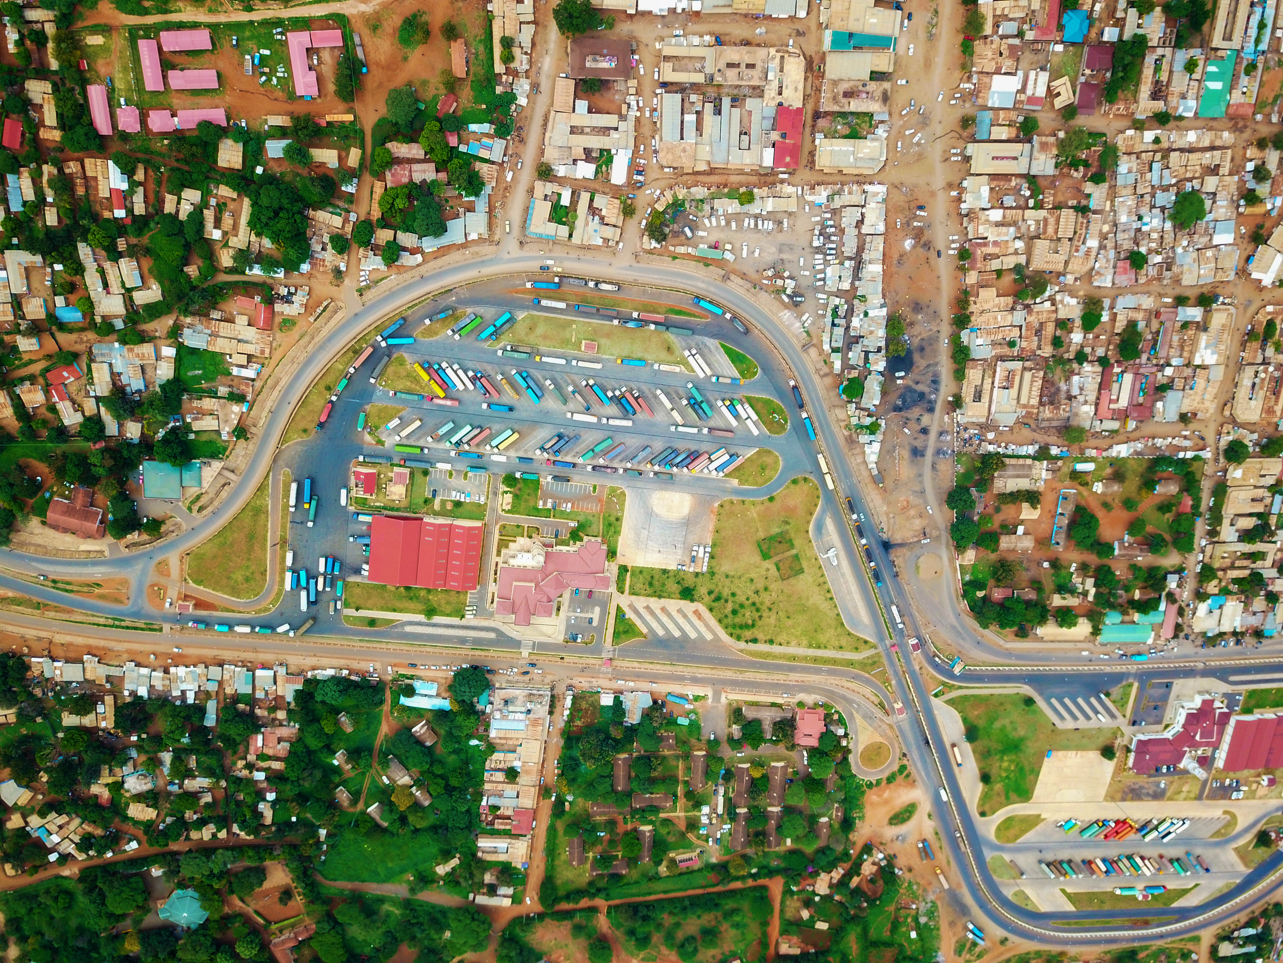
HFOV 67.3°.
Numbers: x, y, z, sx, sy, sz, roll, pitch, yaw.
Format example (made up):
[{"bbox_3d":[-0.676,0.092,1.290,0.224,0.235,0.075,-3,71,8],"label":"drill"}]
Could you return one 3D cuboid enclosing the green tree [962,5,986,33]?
[{"bbox_3d":[159.300,-221.360,461.890,10.500,10.000,10.500,-2,109,-6],"label":"green tree"}]

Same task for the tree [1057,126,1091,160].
[{"bbox_3d":[217.194,-170.331,484.924,16.974,8.500,14.638,0,107,-6],"label":"tree"}]

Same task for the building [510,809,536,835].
[{"bbox_3d":[-71.850,206.130,584.390,11.470,5.500,16.990,6,108,-9],"label":"building"}]

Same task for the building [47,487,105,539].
[{"bbox_3d":[-286.550,15.530,490.640,28.130,7.000,27.860,15,106,-12],"label":"building"}]

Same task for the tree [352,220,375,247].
[{"bbox_3d":[-132.835,-118.523,461.587,9.827,9.500,12.823,0,107,-6],"label":"tree"}]

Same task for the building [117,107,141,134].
[{"bbox_3d":[-232.935,-164.259,438.270,9.186,5.000,10.325,-1,108,-6],"label":"building"}]

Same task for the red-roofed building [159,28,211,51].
[{"bbox_3d":[-203.271,-197.013,431.436,20.593,4.600,7.615,-6,108,-5],"label":"red-roofed building"}]

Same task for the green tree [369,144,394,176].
[{"bbox_3d":[-122.004,-150.511,452.939,11.278,9.000,13.433,0,107,-6],"label":"green tree"}]

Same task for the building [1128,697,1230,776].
[{"bbox_3d":[345.970,163.260,618.350,61.620,11.000,54.920,0,109,-7],"label":"building"}]

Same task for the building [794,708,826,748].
[{"bbox_3d":[103.000,149.660,586.160,19.480,6.000,28.960,-3,109,-6],"label":"building"}]

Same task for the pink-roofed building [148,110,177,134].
[{"bbox_3d":[-218.649,-164.238,439.877,10.134,5.000,8.887,-4,108,-5],"label":"pink-roofed building"}]

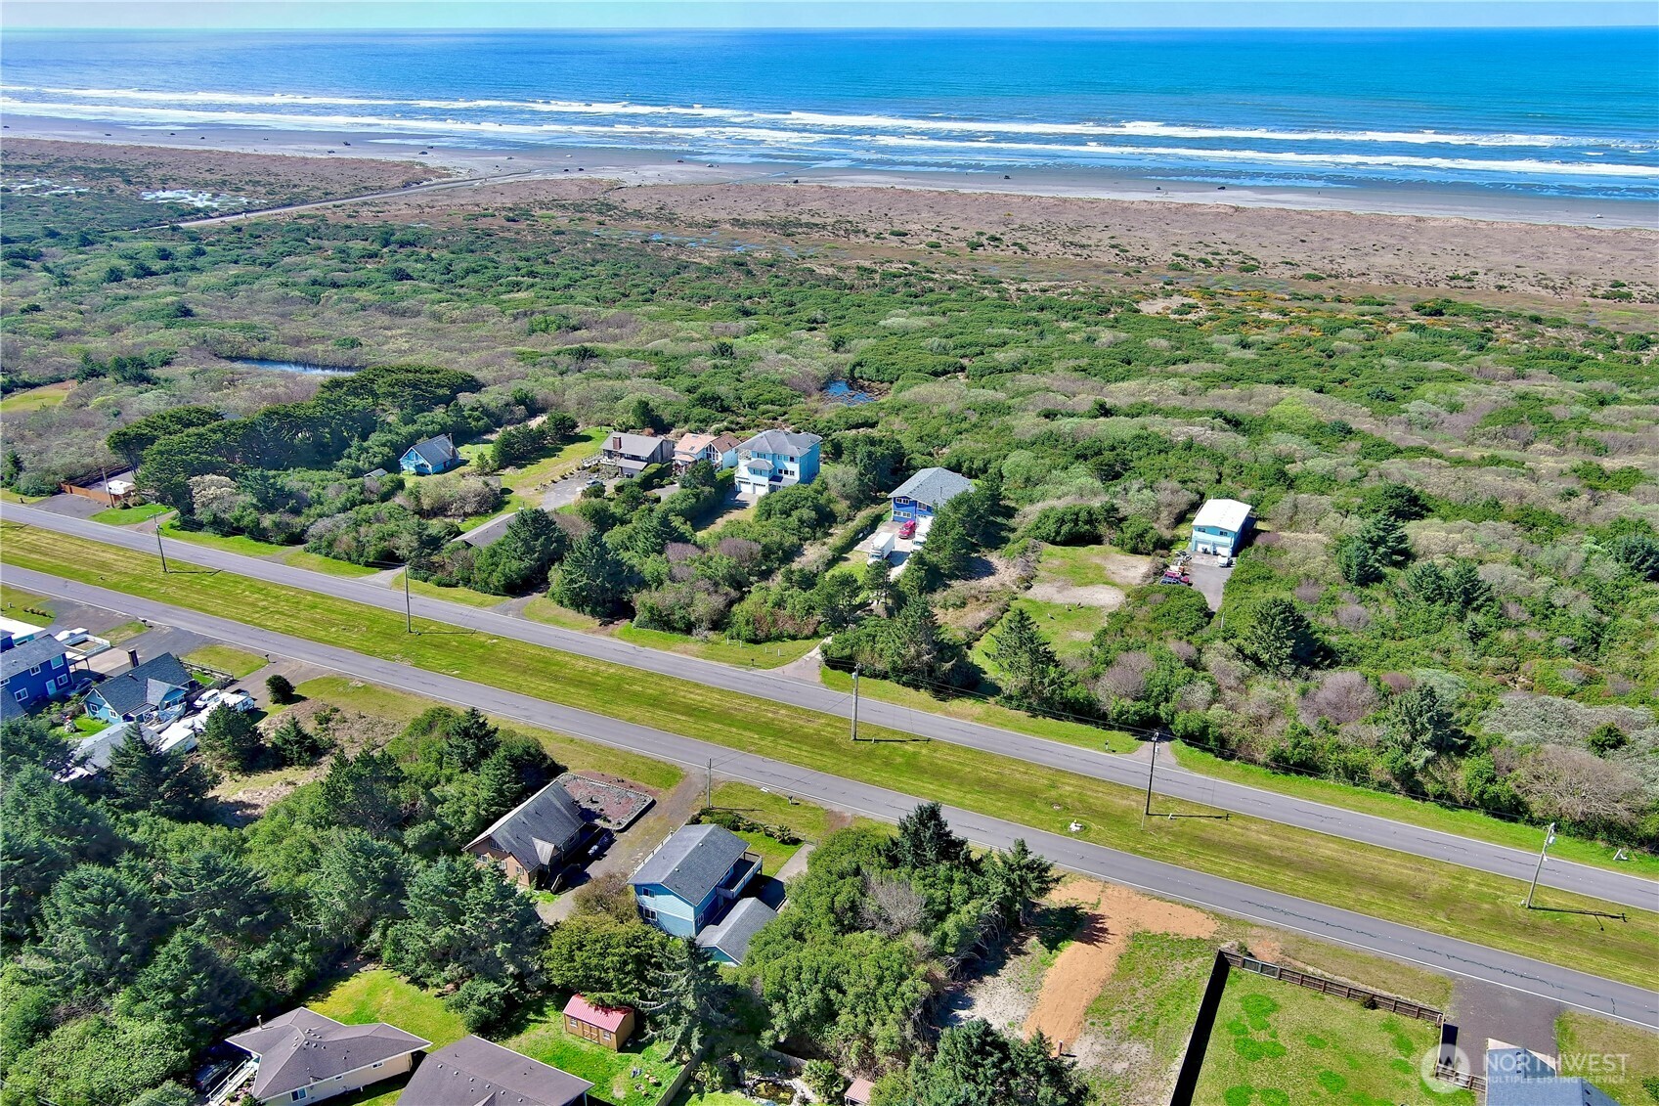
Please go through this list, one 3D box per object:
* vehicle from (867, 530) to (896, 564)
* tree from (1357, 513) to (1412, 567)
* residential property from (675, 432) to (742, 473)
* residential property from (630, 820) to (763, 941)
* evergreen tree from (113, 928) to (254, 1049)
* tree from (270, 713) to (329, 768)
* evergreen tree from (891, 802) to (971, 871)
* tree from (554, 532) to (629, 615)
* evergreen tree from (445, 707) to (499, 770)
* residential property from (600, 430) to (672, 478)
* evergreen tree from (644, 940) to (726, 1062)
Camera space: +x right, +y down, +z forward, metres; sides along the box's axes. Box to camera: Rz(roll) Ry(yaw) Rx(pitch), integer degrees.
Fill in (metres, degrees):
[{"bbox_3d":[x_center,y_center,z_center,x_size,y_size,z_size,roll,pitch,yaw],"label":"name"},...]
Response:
[{"bbox_3d":[10.393,-0.608,261.910,2.500,3.500,9.400,8,23,19],"label":"vehicle"},{"bbox_3d":[104.384,-2.283,248.114,9.800,10.141,9.800,0,22,0],"label":"tree"},{"bbox_3d":[-27.427,-23.164,302.726,13.000,7.000,10.500,10,24,23],"label":"residential property"},{"bbox_3d":[-15.349,37.287,154.061,10.000,6.500,13.100,10,24,23],"label":"residential property"},{"bbox_3d":[-62.740,42.343,131.221,11.500,12.300,11.500,0,22,0],"label":"evergreen tree"},{"bbox_3d":[-72.590,25.012,181.904,7.400,7.000,7.400,0,22,0],"label":"tree"},{"bbox_3d":[11.754,33.746,154.388,8.800,11.000,8.800,0,22,0],"label":"evergreen tree"},{"bbox_3d":[-40.957,3.002,229.331,12.600,14.382,12.600,0,22,0],"label":"tree"},{"bbox_3d":[-50.327,25.767,187.631,7.400,9.400,7.400,0,22,0],"label":"evergreen tree"},{"bbox_3d":[-44.150,-22.454,303.040,13.600,7.000,12.200,11,24,26],"label":"residential property"},{"bbox_3d":[-14.498,44.438,135.290,8.800,13.400,8.800,0,22,0],"label":"evergreen tree"}]

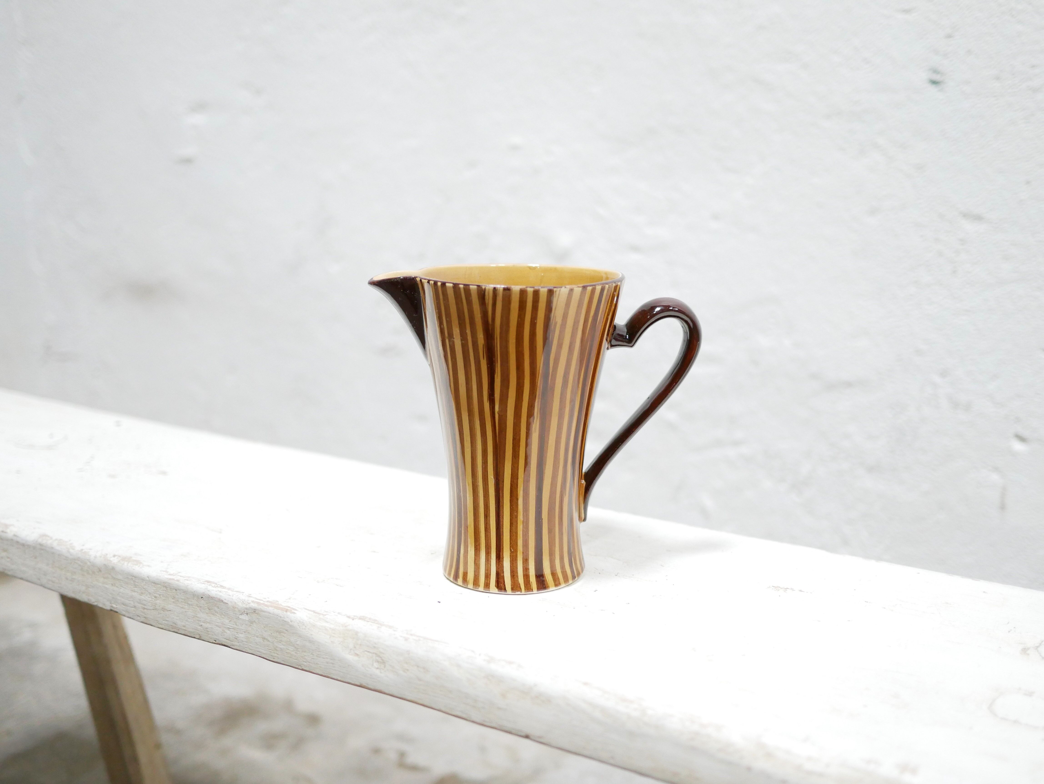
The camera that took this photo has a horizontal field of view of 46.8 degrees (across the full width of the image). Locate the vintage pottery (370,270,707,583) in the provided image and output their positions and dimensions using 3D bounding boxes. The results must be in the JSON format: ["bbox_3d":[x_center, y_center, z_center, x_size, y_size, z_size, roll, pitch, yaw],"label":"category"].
[{"bbox_3d":[0.008,0.021,0.760,0.205,0.190,0.133,0,12,-7],"label":"vintage pottery"}]

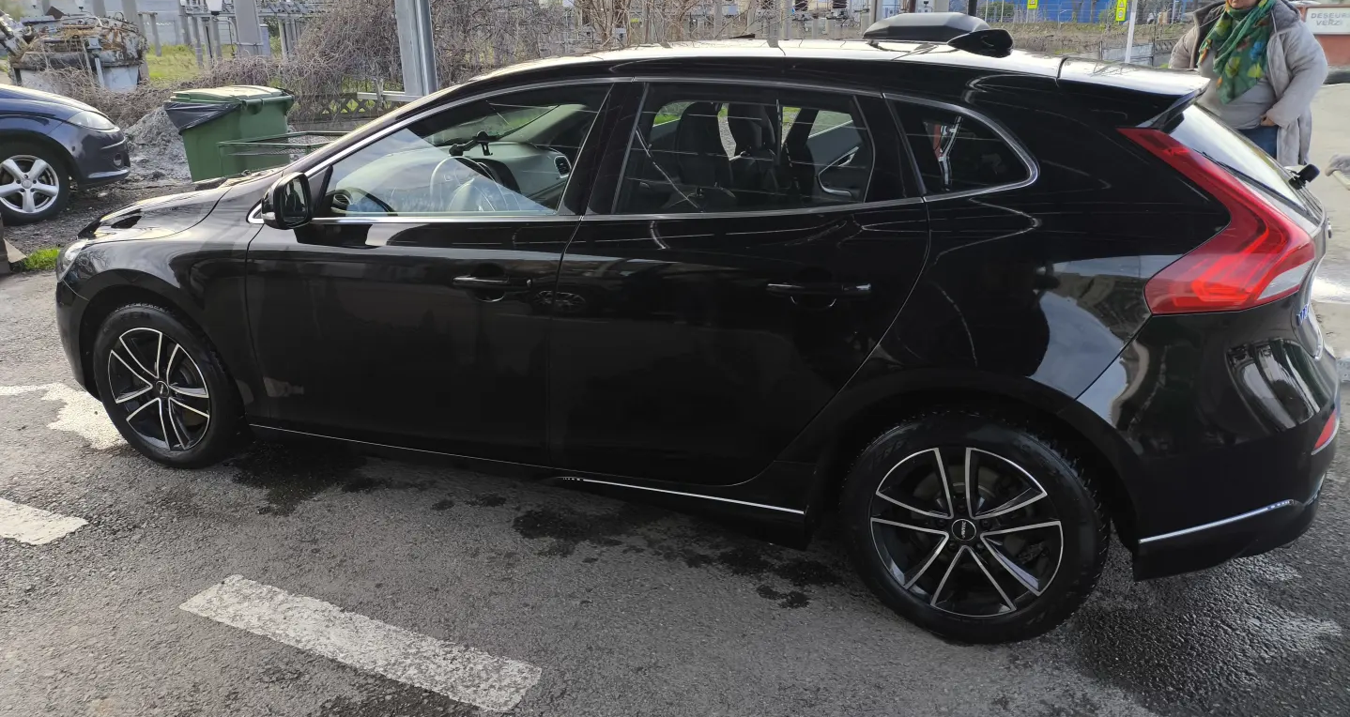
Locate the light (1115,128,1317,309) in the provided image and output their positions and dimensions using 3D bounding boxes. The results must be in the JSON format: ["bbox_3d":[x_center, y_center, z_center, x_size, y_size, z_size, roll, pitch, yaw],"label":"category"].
[{"bbox_3d":[1.103,-0.283,2.015,0.390,0.370,0.230,7,20,23],"label":"light"}]

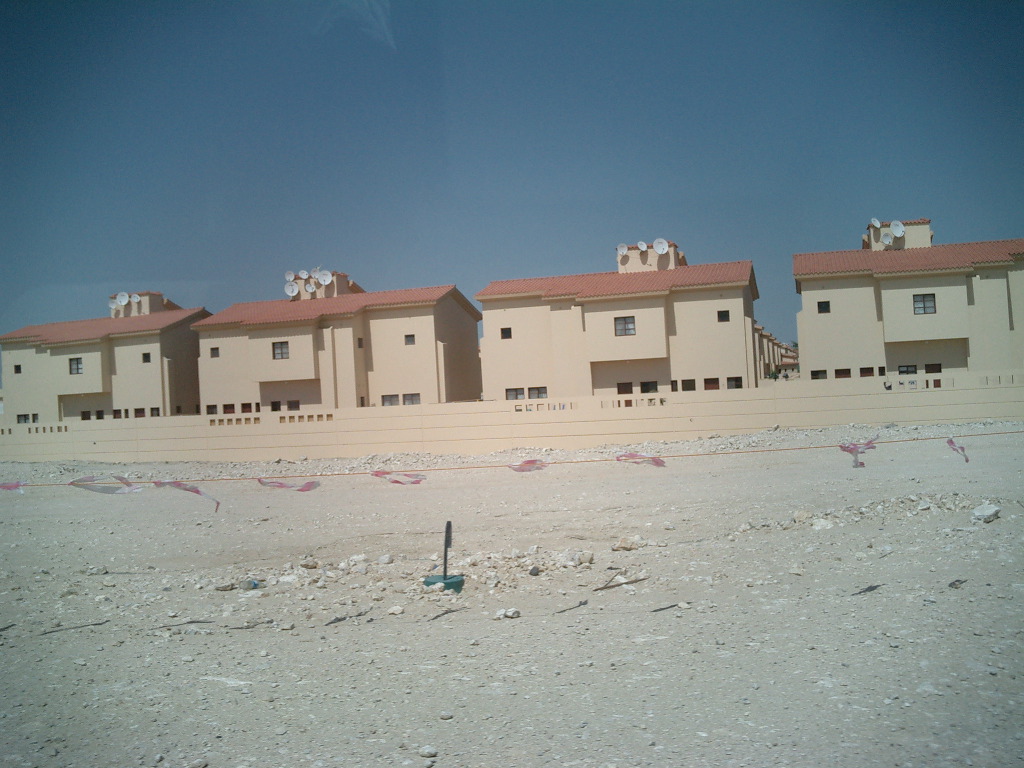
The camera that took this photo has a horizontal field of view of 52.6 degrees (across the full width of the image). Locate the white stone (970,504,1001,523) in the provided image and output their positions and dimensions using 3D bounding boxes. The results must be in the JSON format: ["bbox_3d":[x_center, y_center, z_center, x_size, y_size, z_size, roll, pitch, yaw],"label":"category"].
[{"bbox_3d":[7.408,2.018,16.200,0.440,0.220,0.340,-3,0,16],"label":"white stone"}]

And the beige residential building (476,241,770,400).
[{"bbox_3d":[6.408,-2.690,59.248,15.100,10.000,9.800,-3,0,16],"label":"beige residential building"}]

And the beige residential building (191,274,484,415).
[{"bbox_3d":[-10.508,-1.793,64.201,15.600,10.000,9.800,-3,0,16],"label":"beige residential building"}]

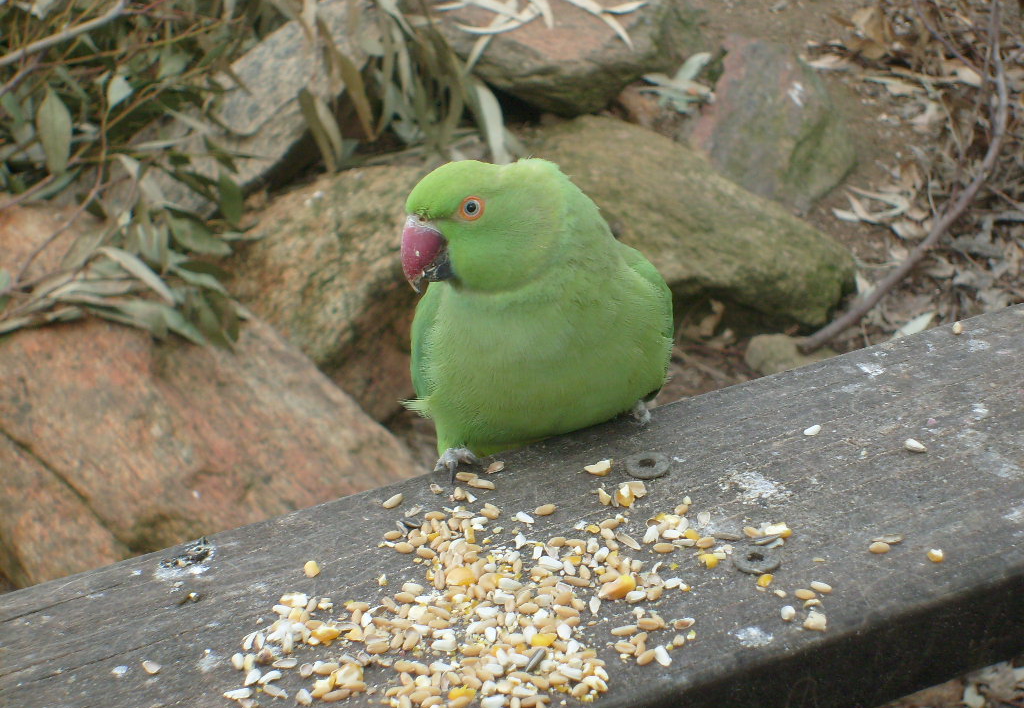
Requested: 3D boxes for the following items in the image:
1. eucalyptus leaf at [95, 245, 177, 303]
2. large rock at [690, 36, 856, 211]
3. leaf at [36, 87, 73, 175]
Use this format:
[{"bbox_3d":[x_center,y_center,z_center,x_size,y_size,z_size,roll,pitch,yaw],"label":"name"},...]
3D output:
[{"bbox_3d":[-0.234,-0.049,1.950,0.064,0.010,0.016,37,45,24],"label":"eucalyptus leaf"},{"bbox_3d":[0.186,-0.163,2.250,0.115,0.085,0.140,-3,31,-6],"label":"large rock"},{"bbox_3d":[-0.302,-0.147,2.070,0.024,0.059,0.009,-4,6,-11],"label":"leaf"}]

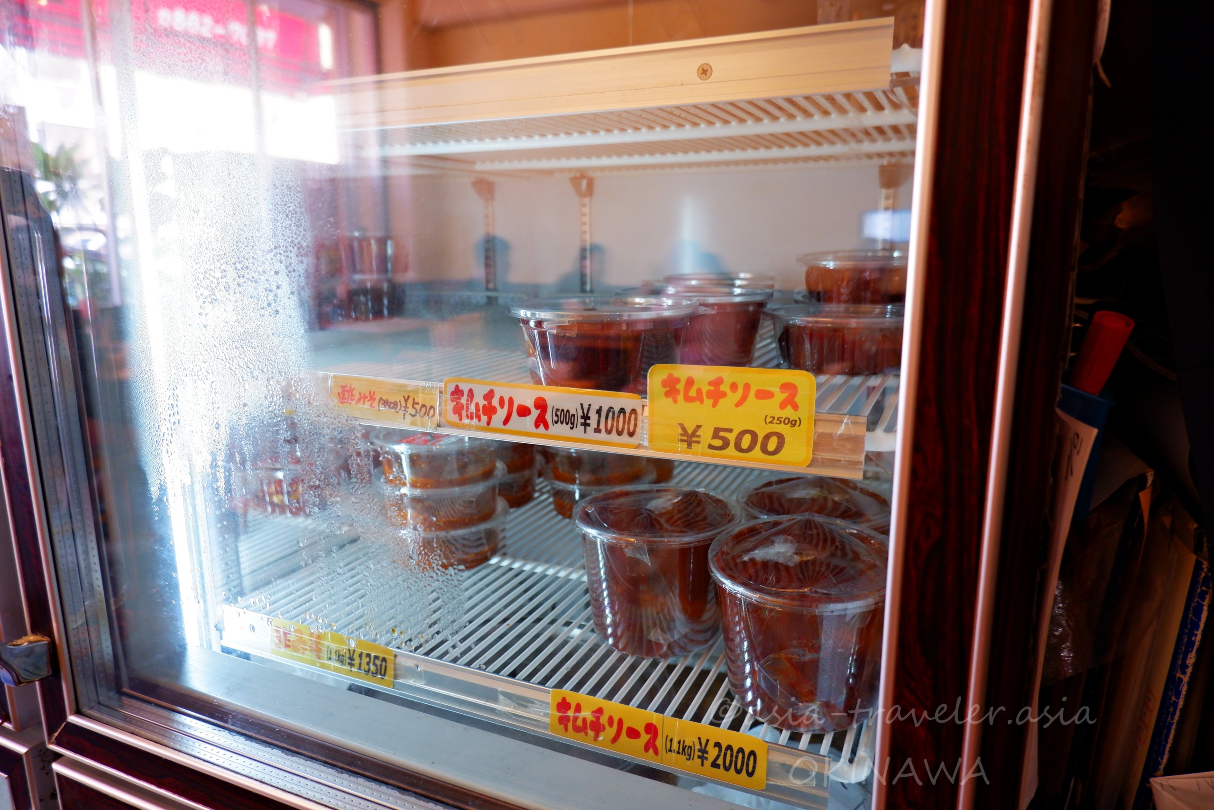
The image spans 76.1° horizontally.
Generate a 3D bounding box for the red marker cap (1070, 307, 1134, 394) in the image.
[{"bbox_3d":[0.268,-0.025,0.424,0.019,0.048,0.019,24,42,29],"label":"red marker cap"}]

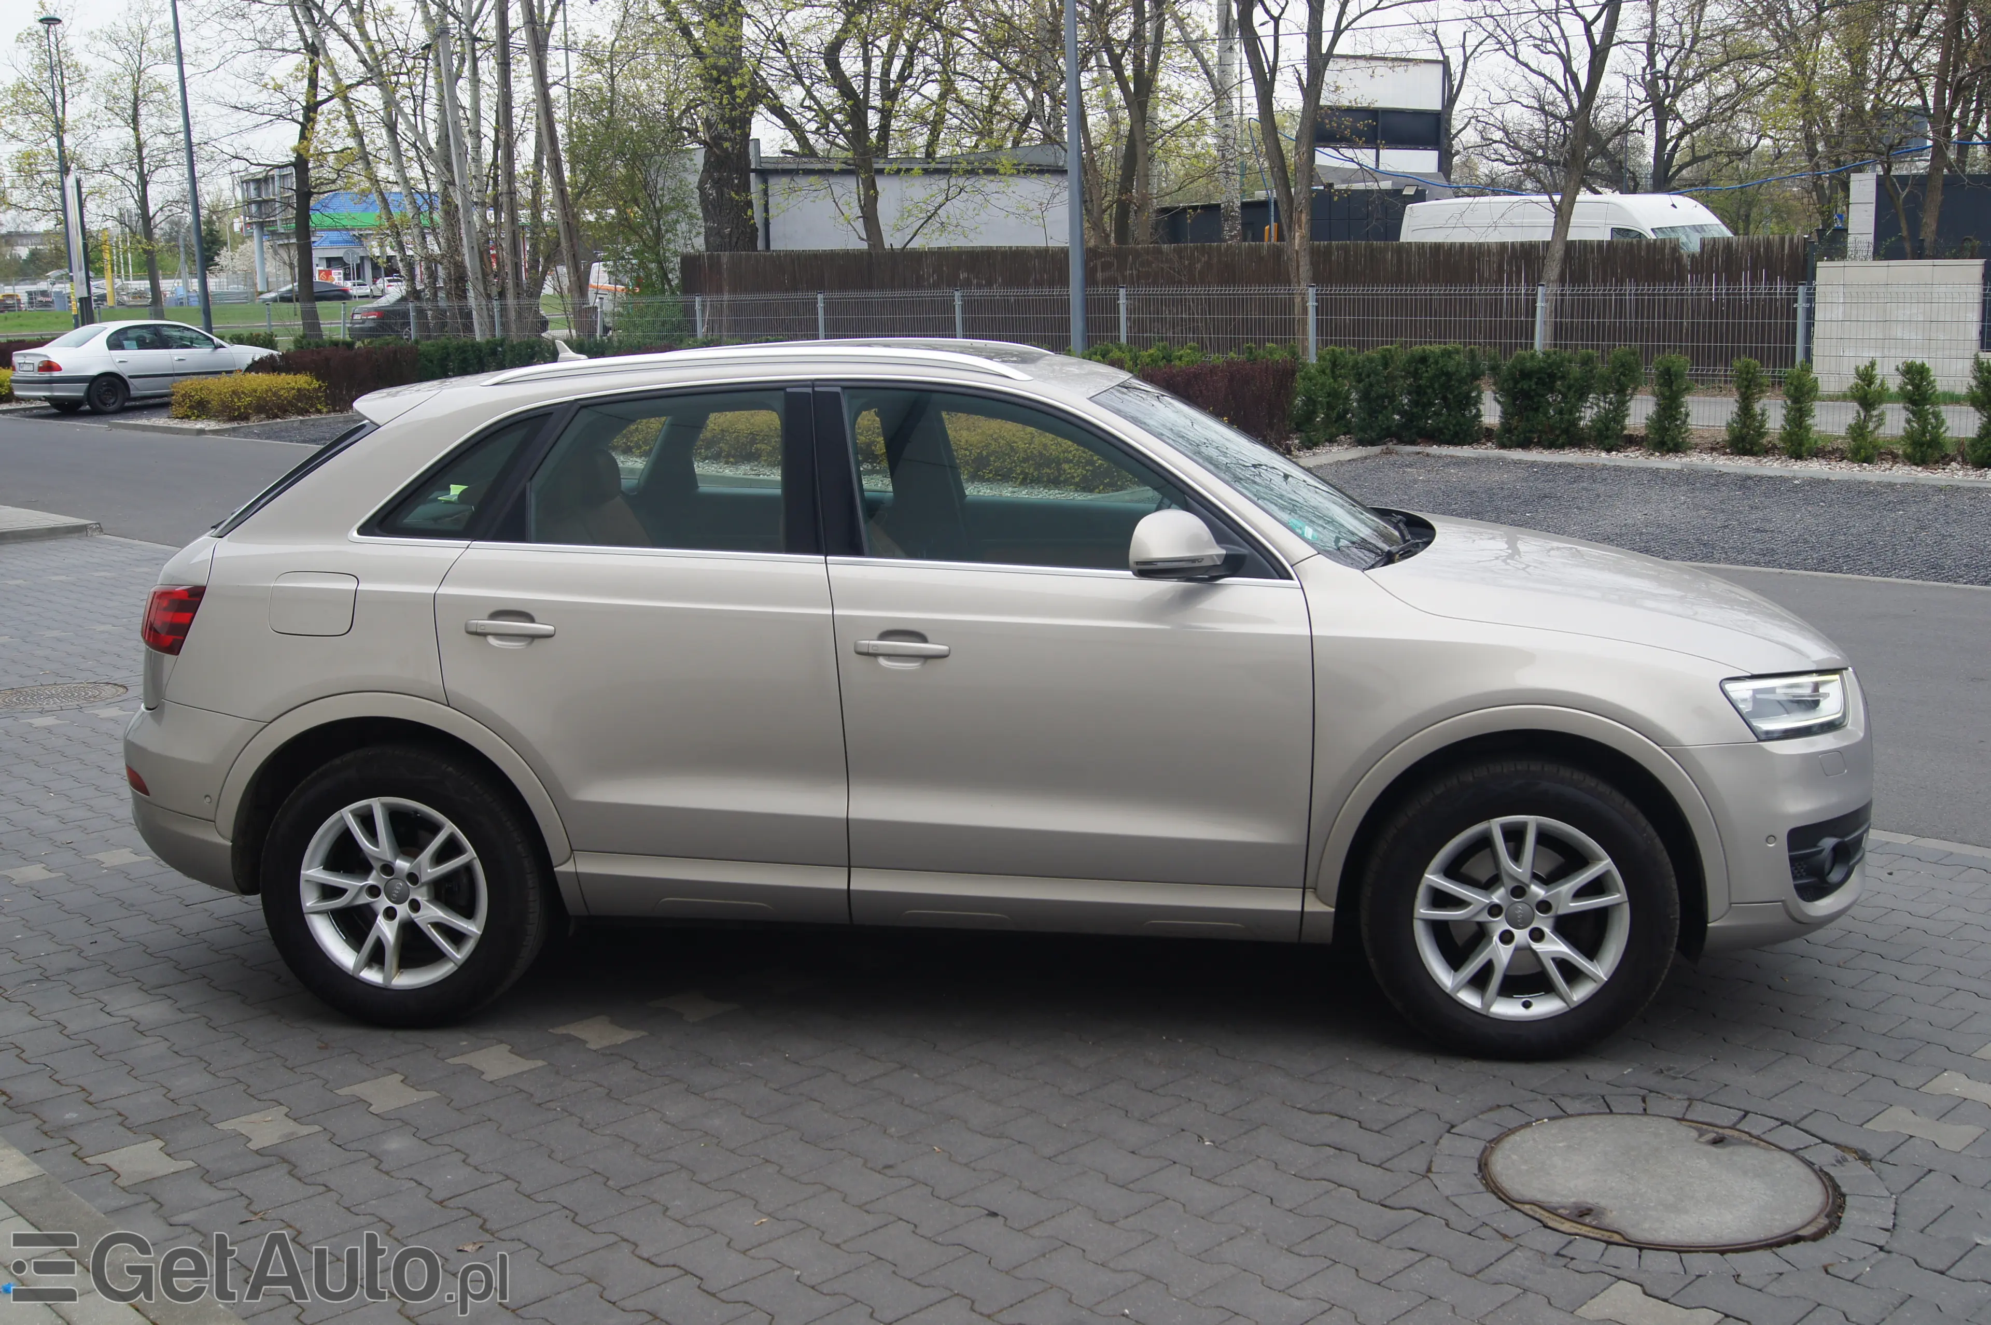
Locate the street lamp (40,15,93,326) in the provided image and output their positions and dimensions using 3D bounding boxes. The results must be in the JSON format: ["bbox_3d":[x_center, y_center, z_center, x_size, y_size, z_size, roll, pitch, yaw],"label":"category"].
[{"bbox_3d":[-27.101,-13.715,62.895,0.620,9.900,0.620,-1,10,0],"label":"street lamp"}]

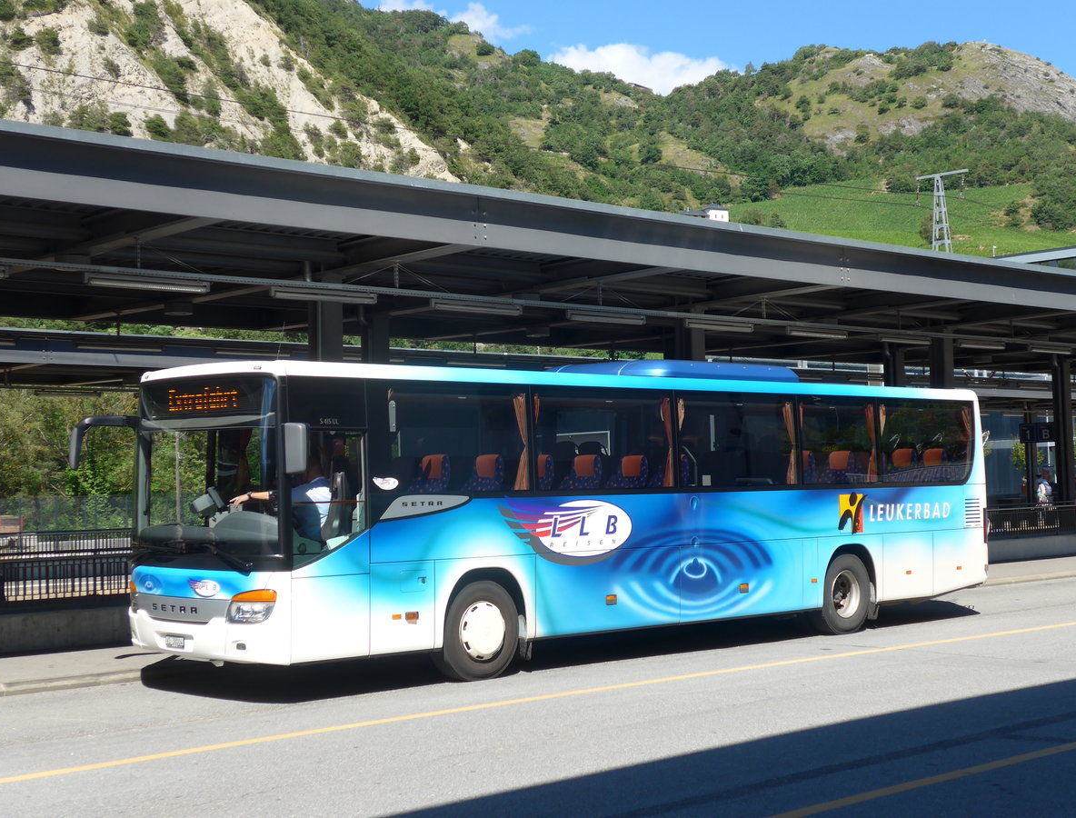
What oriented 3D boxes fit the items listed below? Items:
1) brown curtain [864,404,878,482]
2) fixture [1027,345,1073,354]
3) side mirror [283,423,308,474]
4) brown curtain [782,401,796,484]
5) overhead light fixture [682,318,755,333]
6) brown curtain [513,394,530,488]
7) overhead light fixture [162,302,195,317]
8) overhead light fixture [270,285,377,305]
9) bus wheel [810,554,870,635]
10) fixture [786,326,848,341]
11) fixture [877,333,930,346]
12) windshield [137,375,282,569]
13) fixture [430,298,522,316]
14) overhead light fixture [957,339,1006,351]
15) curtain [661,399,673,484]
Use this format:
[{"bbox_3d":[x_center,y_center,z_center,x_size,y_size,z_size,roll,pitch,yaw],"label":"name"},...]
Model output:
[{"bbox_3d":[4.219,0.432,21.950,0.175,0.986,0.090,1,-2,-44],"label":"brown curtain"},{"bbox_3d":[9.923,-1.149,33.492,1.545,0.135,0.110,1,-2,-44],"label":"fixture"},{"bbox_3d":[-2.187,0.357,15.645,0.230,0.475,0.120,-2,-3,31],"label":"side mirror"},{"bbox_3d":[3.013,0.398,20.777,0.157,0.998,0.090,1,-2,-44],"label":"brown curtain"},{"bbox_3d":[2.772,-1.271,26.535,1.545,0.135,0.110,1,-2,-44],"label":"overhead light fixture"},{"bbox_3d":[-0.175,0.341,18.052,0.220,0.990,0.080,1,-3,-44],"label":"brown curtain"},{"bbox_3d":[-5.333,-1.488,25.742,0.410,0.190,0.410,-1,-2,0],"label":"overhead light fixture"},{"bbox_3d":[-2.636,-1.399,21.339,1.540,0.130,0.120,1,-3,-44],"label":"overhead light fixture"},{"bbox_3d":[3.747,2.317,21.761,1.020,1.020,0.320,1,-3,-44],"label":"bus wheel"},{"bbox_3d":[4.573,-1.240,28.305,1.540,0.130,0.120,1,-3,-44],"label":"fixture"},{"bbox_3d":[6.355,-1.205,30.028,1.540,0.130,0.120,1,-3,-44],"label":"fixture"},{"bbox_3d":[-3.306,0.634,16.601,0.420,1.810,2.400,1,-3,-44],"label":"windshield"},{"bbox_3d":[-0.815,-1.345,23.046,1.545,0.135,0.110,1,-2,-44],"label":"fixture"},{"bbox_3d":[8.134,-1.166,31.748,1.540,0.130,0.120,1,-3,-44],"label":"overhead light fixture"},{"bbox_3d":[1.442,0.359,19.249,0.150,0.985,0.090,1,-2,-44],"label":"curtain"}]

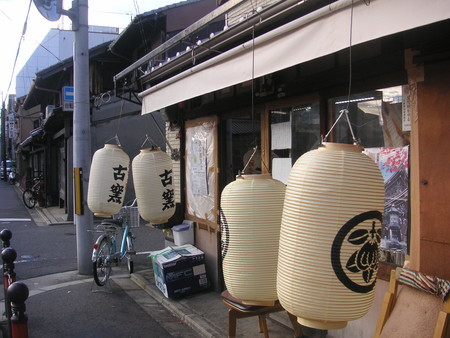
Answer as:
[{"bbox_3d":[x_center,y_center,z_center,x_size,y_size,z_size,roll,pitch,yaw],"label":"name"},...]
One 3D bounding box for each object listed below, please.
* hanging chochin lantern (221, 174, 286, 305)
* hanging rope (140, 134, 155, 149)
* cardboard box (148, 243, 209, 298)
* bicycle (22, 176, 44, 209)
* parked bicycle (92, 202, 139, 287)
[{"bbox_3d":[0.254,0.560,3.880,0.550,1.020,0.550,-2,1,3],"label":"hanging chochin lantern"},{"bbox_3d":[-1.030,-0.366,6.400,0.200,0.180,0.060,0,1,-9],"label":"hanging rope"},{"bbox_3d":[-0.534,1.205,5.720,0.490,0.390,0.580,-10,5,-20],"label":"cardboard box"},{"bbox_3d":[-6.860,0.860,17.500,0.560,1.050,1.720,0,1,6],"label":"bicycle"},{"bbox_3d":[-1.500,1.020,6.750,0.560,1.080,1.720,0,1,8],"label":"parked bicycle"}]

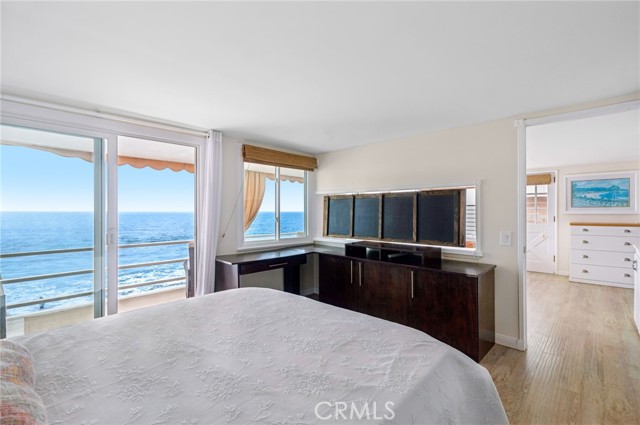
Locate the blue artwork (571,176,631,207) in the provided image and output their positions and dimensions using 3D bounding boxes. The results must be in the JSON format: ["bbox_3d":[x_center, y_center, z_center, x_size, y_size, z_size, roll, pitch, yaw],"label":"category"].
[{"bbox_3d":[5.144,-0.350,5.225,0.778,0.539,0.035,0,0,43],"label":"blue artwork"}]

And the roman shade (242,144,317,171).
[{"bbox_3d":[-0.486,-0.703,3.853,0.081,0.202,1.248,0,0,43],"label":"roman shade"}]

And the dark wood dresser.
[{"bbox_3d":[0.817,0.834,3.135,1.811,0.812,0.490,0,0,43],"label":"dark wood dresser"}]

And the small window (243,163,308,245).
[{"bbox_3d":[-0.559,-0.154,3.824,0.080,1.056,1.093,0,0,43],"label":"small window"}]

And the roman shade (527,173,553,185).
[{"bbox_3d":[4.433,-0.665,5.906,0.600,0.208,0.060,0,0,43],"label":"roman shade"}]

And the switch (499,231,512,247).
[{"bbox_3d":[1.725,0.244,2.631,0.082,0.121,0.015,0,0,43],"label":"switch"}]

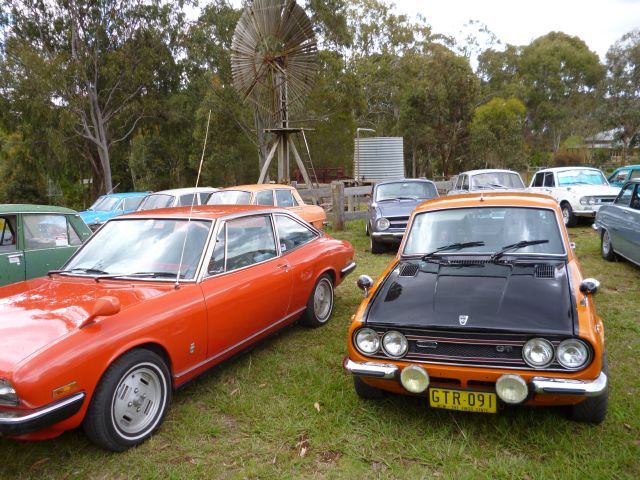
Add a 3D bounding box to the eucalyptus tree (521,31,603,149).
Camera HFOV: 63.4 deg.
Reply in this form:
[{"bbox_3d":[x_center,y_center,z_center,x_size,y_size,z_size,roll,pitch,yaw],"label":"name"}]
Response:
[{"bbox_3d":[25.657,-15.511,55.000,9.137,13.067,9.137,2,8,25],"label":"eucalyptus tree"}]

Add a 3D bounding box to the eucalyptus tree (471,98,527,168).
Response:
[{"bbox_3d":[11.378,-6.661,33.000,3.570,4.972,3.570,1,8,19],"label":"eucalyptus tree"}]

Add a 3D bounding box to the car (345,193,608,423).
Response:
[{"bbox_3d":[1.478,0.290,4.692,1.500,1.330,4.000,1,8,21],"label":"car"}]

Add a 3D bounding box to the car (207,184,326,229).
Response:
[{"bbox_3d":[-1.548,-0.448,11.023,1.500,1.390,4.050,4,10,36],"label":"car"}]

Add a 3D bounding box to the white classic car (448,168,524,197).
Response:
[{"bbox_3d":[4.263,-1.035,12.861,1.500,1.400,4.050,-1,8,5],"label":"white classic car"}]

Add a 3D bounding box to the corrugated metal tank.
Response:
[{"bbox_3d":[1.789,-2.433,15.500,1.482,1.302,1.482,-1,8,7],"label":"corrugated metal tank"}]

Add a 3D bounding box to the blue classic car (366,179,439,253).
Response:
[{"bbox_3d":[1.801,-0.624,11.129,1.520,1.380,4.020,-2,8,4],"label":"blue classic car"}]

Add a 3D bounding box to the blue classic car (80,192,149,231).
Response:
[{"bbox_3d":[-5.426,-0.644,14.519,1.500,1.390,4.050,4,10,39],"label":"blue classic car"}]

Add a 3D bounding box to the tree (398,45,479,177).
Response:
[{"bbox_3d":[7.782,-8.374,34.000,5.254,8.932,5.254,0,8,13],"label":"tree"}]

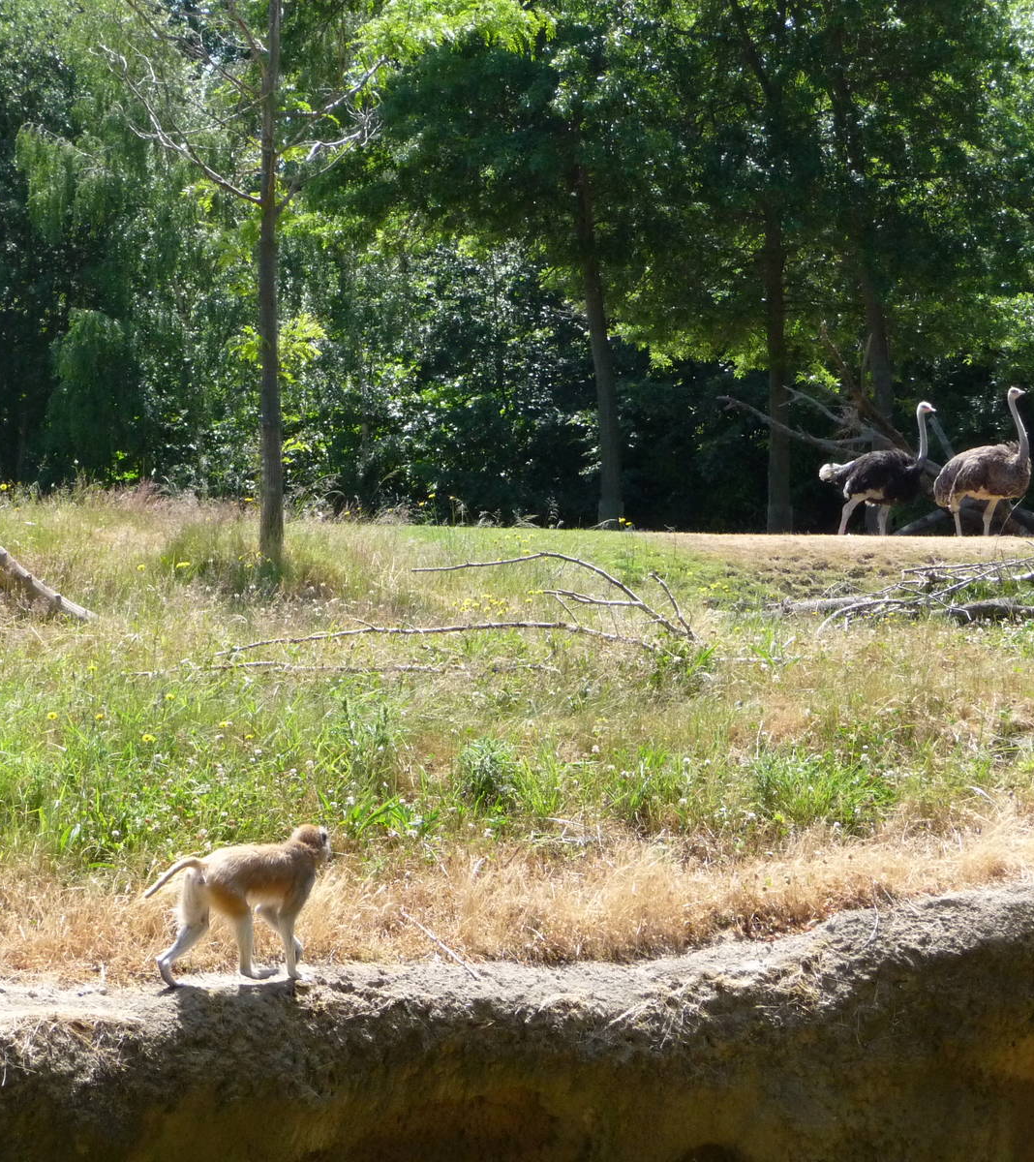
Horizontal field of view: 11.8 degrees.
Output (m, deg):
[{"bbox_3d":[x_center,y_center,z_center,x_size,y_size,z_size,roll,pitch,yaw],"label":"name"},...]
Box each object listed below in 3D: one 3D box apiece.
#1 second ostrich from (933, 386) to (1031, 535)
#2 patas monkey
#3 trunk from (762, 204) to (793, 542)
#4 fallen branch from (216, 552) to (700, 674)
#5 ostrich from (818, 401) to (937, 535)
[{"bbox_3d":[5.756,-1.415,62.000,1.200,2.000,0.620,0,3,9],"label":"second ostrich"},{"bbox_3d":[-1.051,1.217,18.800,0.760,0.600,0.200,-1,3,-29],"label":"patas monkey"},{"bbox_3d":[3.582,-2.841,69.000,0.350,4.600,0.350,-1,2,0],"label":"trunk"},{"bbox_3d":[-0.398,0.218,34.000,3.250,0.700,1.200,0,2,0],"label":"fallen branch"},{"bbox_3d":[4.469,-1.325,62.000,1.450,1.820,0.600,0,2,0],"label":"ostrich"}]

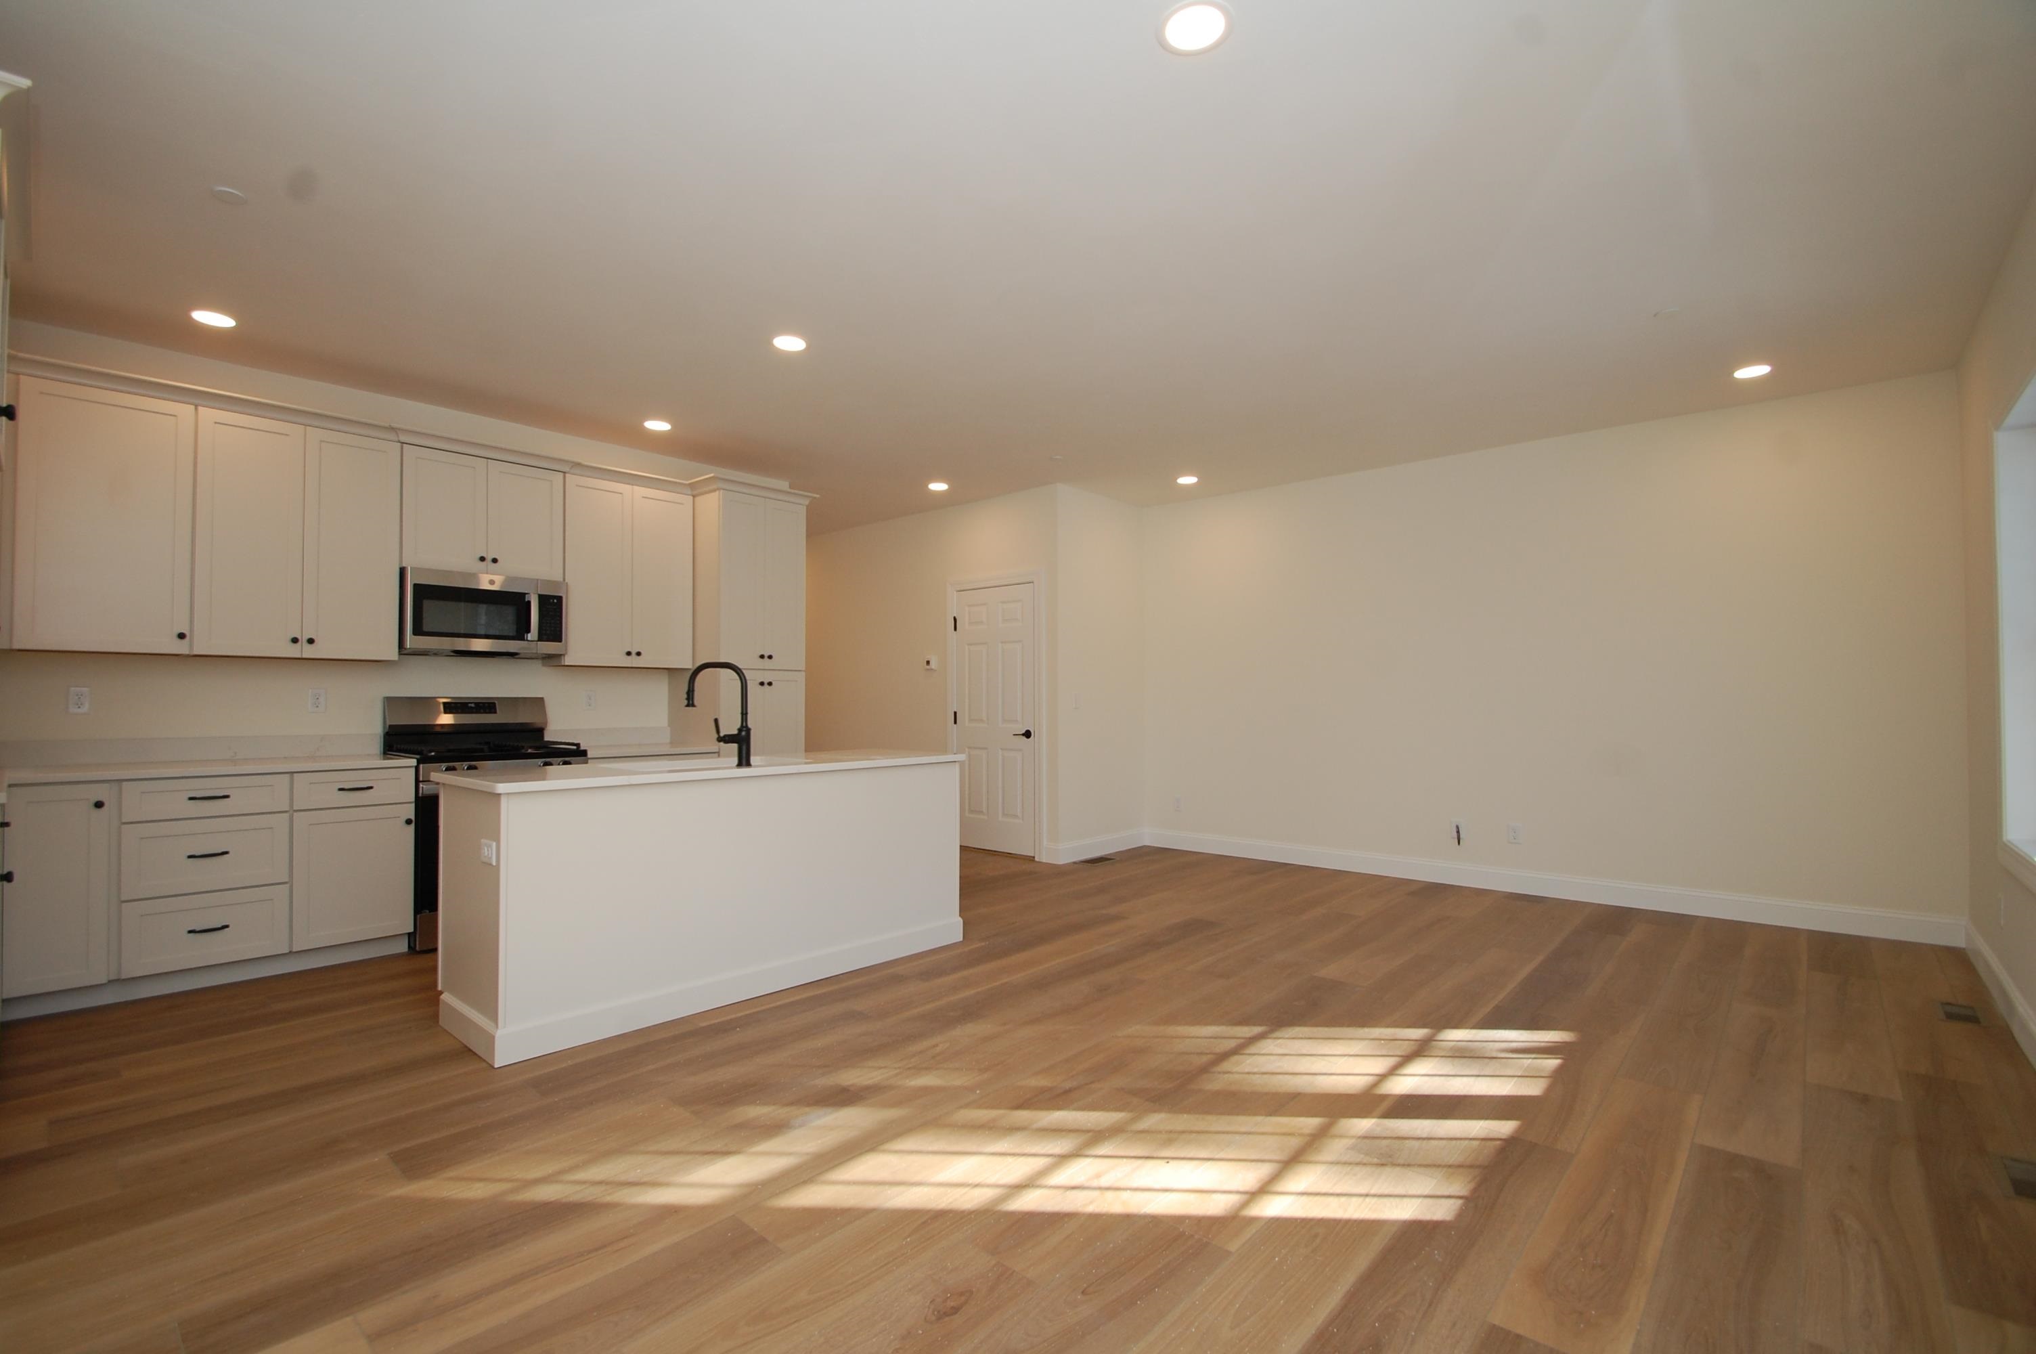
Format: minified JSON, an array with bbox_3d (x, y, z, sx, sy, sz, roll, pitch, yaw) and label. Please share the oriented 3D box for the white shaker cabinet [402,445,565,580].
[{"bbox_3d":[-2.938,-0.838,4.611,0.319,0.626,0.769,-1,-2,41],"label":"white shaker cabinet"}]

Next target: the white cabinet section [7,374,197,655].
[{"bbox_3d":[-3.831,-0.631,3.572,0.325,1.070,0.505,-2,-2,43],"label":"white cabinet section"}]

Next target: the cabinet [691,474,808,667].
[{"bbox_3d":[-1.850,-0.590,5.600,0.641,1.107,0.619,-1,-2,41],"label":"cabinet"}]

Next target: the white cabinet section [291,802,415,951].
[{"bbox_3d":[-3.170,0.886,3.977,0.600,0.600,0.440,-2,-2,43],"label":"white cabinet section"}]

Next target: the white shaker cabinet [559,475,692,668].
[{"bbox_3d":[-2.430,-0.598,5.183,0.319,1.079,0.774,-1,-2,41],"label":"white shaker cabinet"}]

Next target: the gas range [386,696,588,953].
[{"bbox_3d":[-2.780,0.707,4.439,0.706,1.199,0.752,-1,-2,41],"label":"gas range"}]

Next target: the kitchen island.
[{"bbox_3d":[-1.258,0.833,3.757,0.764,0.915,2.114,-1,-2,41],"label":"kitchen island"}]

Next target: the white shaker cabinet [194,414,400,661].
[{"bbox_3d":[-3.438,-0.623,4.036,0.319,1.079,0.746,-1,-2,41],"label":"white shaker cabinet"}]

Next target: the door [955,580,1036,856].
[{"bbox_3d":[-0.171,0.327,6.580,0.817,2.033,0.045,-1,-2,41],"label":"door"}]

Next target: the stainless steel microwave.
[{"bbox_3d":[-2.902,-0.319,4.569,0.411,0.413,0.752,-1,-2,41],"label":"stainless steel microwave"}]

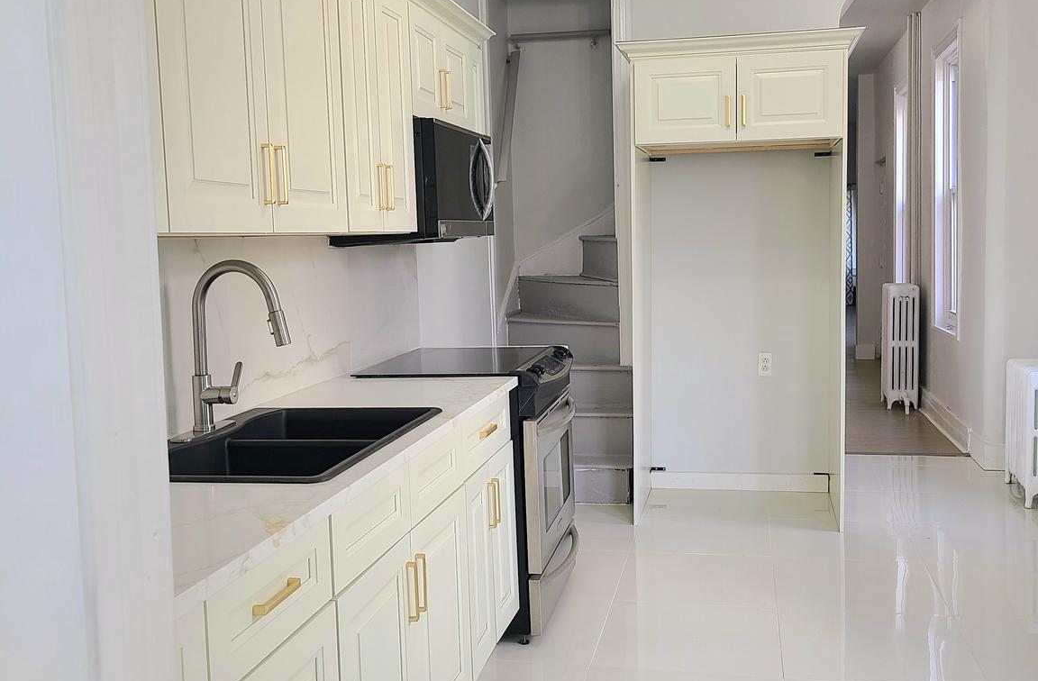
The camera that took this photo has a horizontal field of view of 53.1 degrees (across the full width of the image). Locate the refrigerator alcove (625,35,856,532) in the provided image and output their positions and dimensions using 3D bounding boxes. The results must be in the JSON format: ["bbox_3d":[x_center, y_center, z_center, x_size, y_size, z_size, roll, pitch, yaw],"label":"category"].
[{"bbox_3d":[1.074,-0.272,5.077,1.030,2.240,0.780,-1,6,12],"label":"refrigerator alcove"}]

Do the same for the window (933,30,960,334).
[{"bbox_3d":[2.893,-1.026,6.983,0.120,1.900,0.950,-1,6,12],"label":"window"}]

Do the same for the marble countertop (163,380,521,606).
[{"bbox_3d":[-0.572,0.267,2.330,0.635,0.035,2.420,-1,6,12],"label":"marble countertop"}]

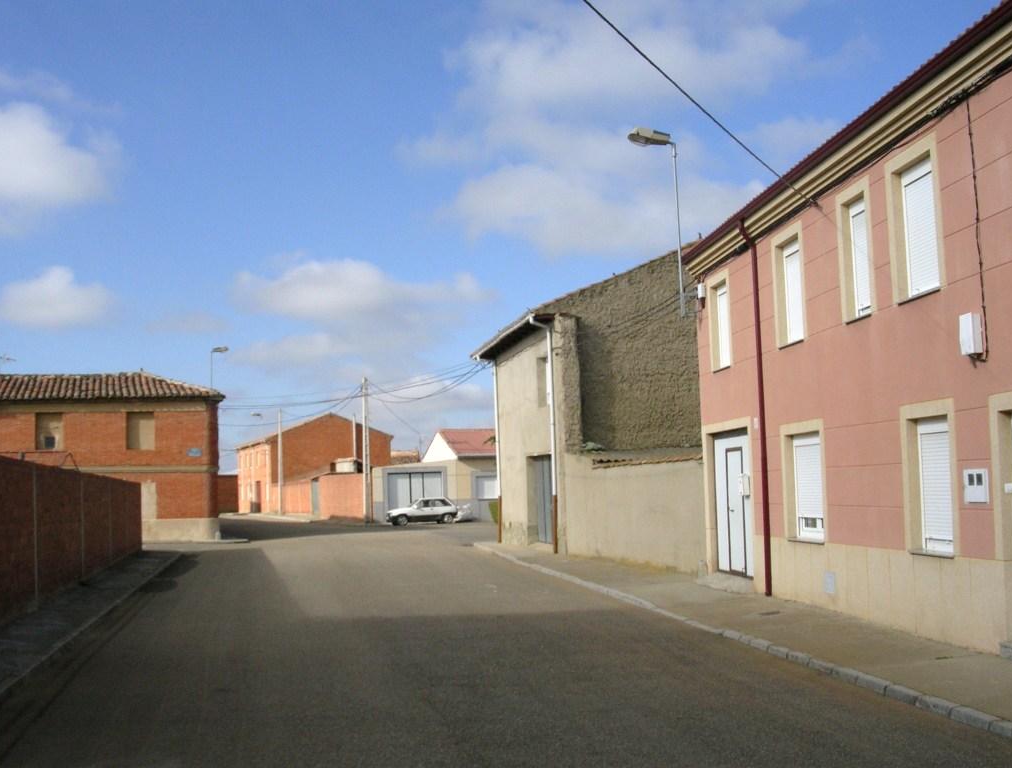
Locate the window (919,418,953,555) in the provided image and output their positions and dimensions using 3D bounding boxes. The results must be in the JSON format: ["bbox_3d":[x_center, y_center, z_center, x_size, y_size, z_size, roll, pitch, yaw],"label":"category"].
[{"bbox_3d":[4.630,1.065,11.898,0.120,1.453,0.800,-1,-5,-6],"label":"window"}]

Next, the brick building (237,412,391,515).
[{"bbox_3d":[-17.020,7.048,98.247,10.400,8.100,14.500,1,-6,-22],"label":"brick building"}]

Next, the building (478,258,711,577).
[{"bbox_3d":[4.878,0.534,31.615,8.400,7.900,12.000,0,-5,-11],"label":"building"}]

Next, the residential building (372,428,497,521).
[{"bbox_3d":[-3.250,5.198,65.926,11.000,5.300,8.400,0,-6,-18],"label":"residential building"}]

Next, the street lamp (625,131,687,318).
[{"bbox_3d":[2.759,-2.982,20.561,1.000,3.550,0.320,-1,-5,-6],"label":"street lamp"}]

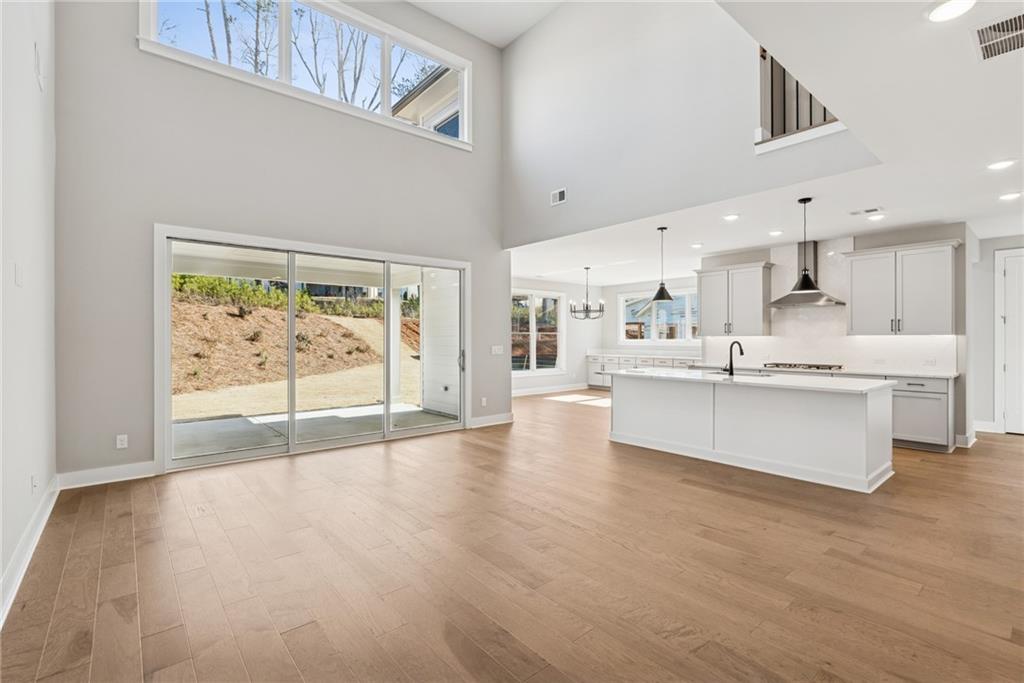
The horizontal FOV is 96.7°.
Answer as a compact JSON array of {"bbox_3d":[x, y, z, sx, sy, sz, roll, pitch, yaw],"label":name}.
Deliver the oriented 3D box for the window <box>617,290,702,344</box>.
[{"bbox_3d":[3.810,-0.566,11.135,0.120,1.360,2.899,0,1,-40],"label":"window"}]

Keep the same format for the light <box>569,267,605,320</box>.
[{"bbox_3d":[1.530,-0.976,9.250,0.710,1.070,0.710,0,0,0],"label":"light"}]

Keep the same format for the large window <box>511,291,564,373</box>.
[{"bbox_3d":[0.532,-0.192,10.978,2.224,2.060,0.120,0,1,-40],"label":"large window"}]

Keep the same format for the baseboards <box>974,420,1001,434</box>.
[{"bbox_3d":[7.087,1.267,6.759,0.030,0.160,0.320,0,0,-40],"label":"baseboards"}]

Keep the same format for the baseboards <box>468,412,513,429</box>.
[{"bbox_3d":[-0.326,1.271,7.312,0.870,0.160,0.025,0,0,-40],"label":"baseboards"}]

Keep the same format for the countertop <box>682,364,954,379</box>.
[{"bbox_3d":[4.449,0.441,6.935,0.630,0.035,3.385,0,0,-40],"label":"countertop"}]

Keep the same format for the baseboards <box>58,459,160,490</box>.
[{"bbox_3d":[-3.783,1.261,4.276,0.680,0.145,0.020,0,1,-40],"label":"baseboards"}]

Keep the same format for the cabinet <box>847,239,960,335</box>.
[{"bbox_3d":[5.191,-0.666,6.106,0.360,1.160,1.140,0,1,-40],"label":"cabinet"}]

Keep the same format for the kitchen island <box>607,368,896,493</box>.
[{"bbox_3d":[2.650,0.896,5.503,1.170,0.915,2.930,0,0,-40],"label":"kitchen island"}]

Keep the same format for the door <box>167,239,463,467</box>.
[{"bbox_3d":[-2.106,0.128,5.718,3.580,2.390,0.120,0,1,-40],"label":"door"}]

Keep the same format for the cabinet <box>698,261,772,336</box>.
[{"bbox_3d":[3.815,-0.679,7.874,0.370,1.190,1.150,0,0,-40],"label":"cabinet"}]

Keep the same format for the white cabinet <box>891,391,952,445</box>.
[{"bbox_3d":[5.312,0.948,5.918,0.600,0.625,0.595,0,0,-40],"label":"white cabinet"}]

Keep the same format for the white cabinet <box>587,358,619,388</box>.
[{"bbox_3d":[2.704,0.890,12.595,0.620,0.890,1.070,0,0,-40],"label":"white cabinet"}]

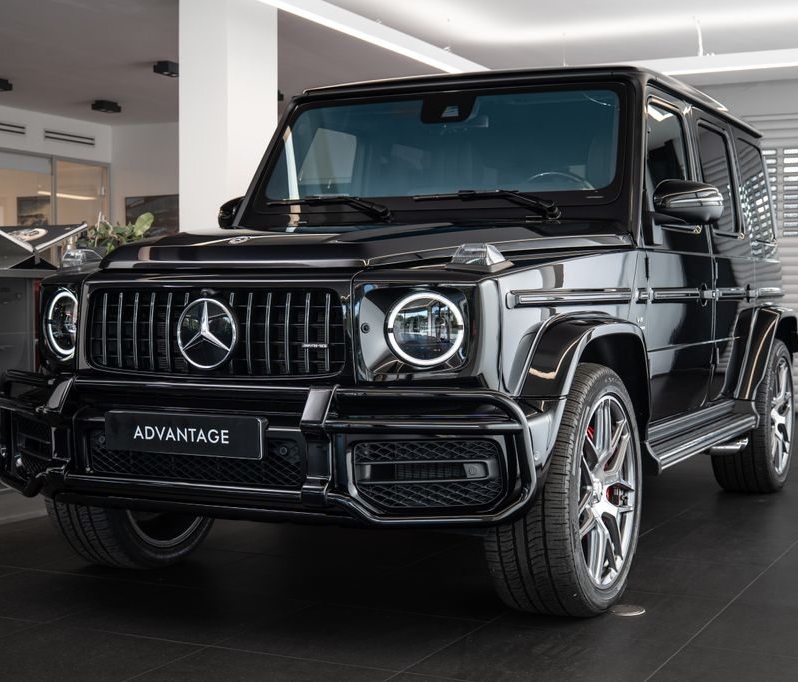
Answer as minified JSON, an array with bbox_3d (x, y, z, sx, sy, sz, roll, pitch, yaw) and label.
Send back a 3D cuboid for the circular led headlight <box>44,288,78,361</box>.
[{"bbox_3d":[-1.042,-0.054,4.101,0.230,0.230,0.110,2,3,39],"label":"circular led headlight"}]

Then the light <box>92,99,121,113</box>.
[{"bbox_3d":[-2.822,-2.268,12.369,0.150,0.090,0.250,1,2,27],"label":"light"}]

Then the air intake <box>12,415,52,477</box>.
[{"bbox_3d":[-1.111,0.340,4.052,0.360,0.185,0.090,1,2,42],"label":"air intake"}]

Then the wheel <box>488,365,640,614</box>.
[{"bbox_3d":[0.527,0.456,3.980,0.300,0.785,0.790,1,2,25],"label":"wheel"}]

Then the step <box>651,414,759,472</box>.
[{"bbox_3d":[1.224,0.382,5.251,0.155,0.120,1.740,1,2,27],"label":"step"}]

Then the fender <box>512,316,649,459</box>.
[{"bbox_3d":[0.582,0.116,3.906,0.170,0.420,1.060,1,2,27],"label":"fender"}]

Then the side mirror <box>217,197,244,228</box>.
[{"bbox_3d":[-0.675,-0.541,5.559,0.250,0.175,0.140,1,2,27],"label":"side mirror"}]

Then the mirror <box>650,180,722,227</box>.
[{"bbox_3d":[1.060,-0.512,4.714,0.250,0.175,0.140,1,2,27],"label":"mirror"}]

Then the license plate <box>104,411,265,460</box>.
[{"bbox_3d":[-0.603,0.262,3.583,0.530,0.113,0.025,1,2,27],"label":"license plate"}]

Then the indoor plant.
[{"bbox_3d":[-1.710,-0.588,7.800,0.420,0.420,0.400,0,2,0],"label":"indoor plant"}]

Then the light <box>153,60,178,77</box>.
[{"bbox_3d":[-1.793,-2.136,10.030,0.130,0.100,0.250,1,2,27],"label":"light"}]

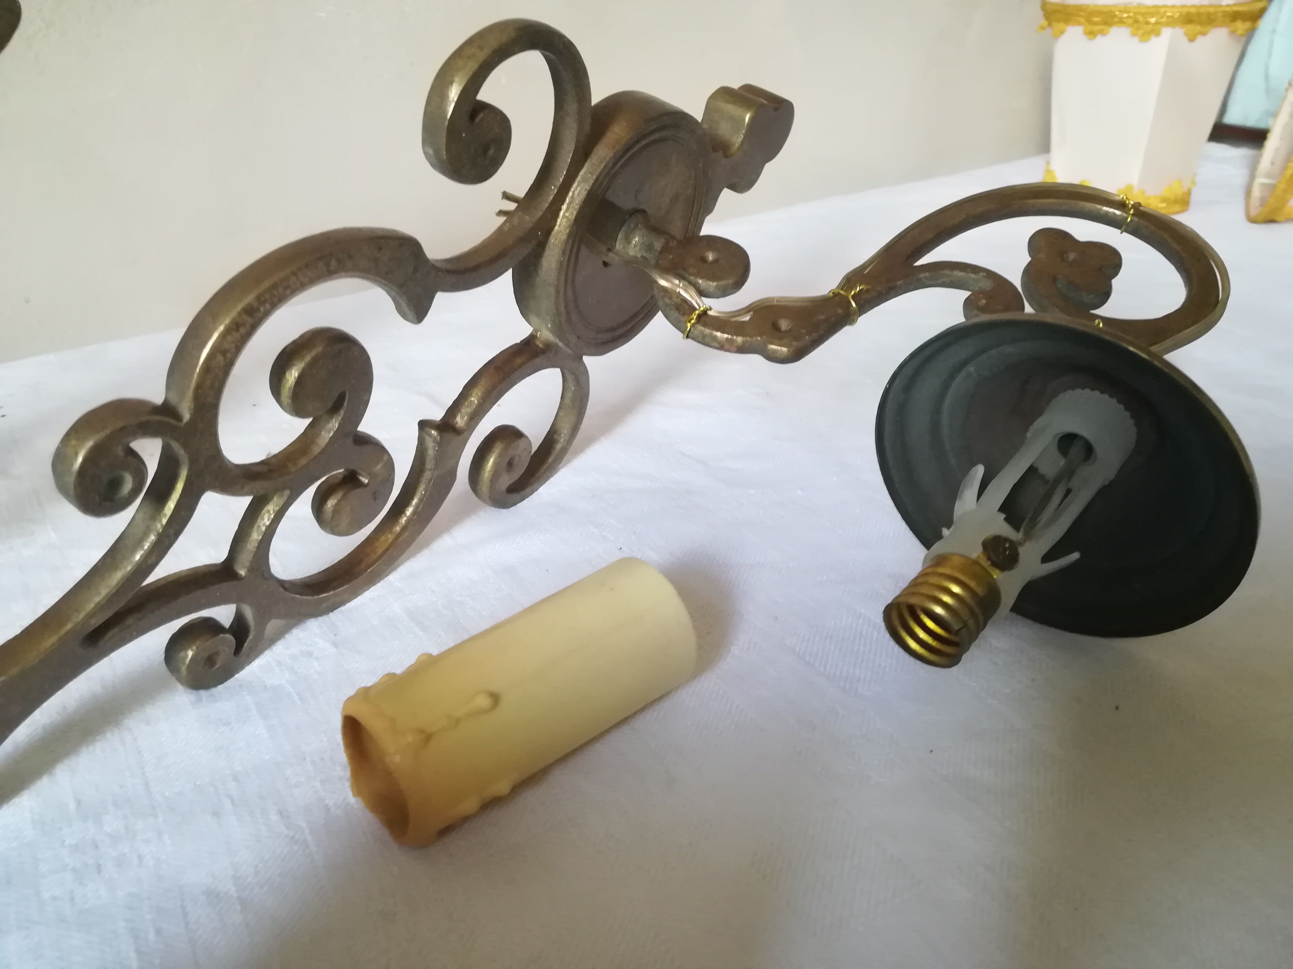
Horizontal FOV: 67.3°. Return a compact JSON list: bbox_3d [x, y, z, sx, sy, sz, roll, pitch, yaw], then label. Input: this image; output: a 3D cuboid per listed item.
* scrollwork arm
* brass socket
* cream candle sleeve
[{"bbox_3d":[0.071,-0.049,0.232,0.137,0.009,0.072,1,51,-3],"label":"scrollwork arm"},{"bbox_3d":[0.053,0.022,0.173,0.015,0.015,0.015,23,50,38],"label":"brass socket"},{"bbox_3d":[-0.023,0.039,0.183,0.064,0.029,0.029,-24,35,-31],"label":"cream candle sleeve"}]

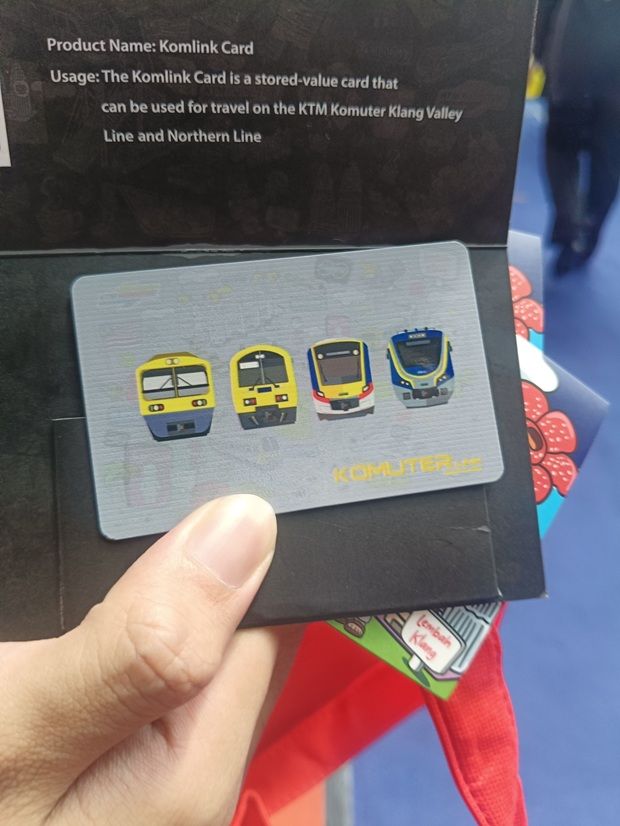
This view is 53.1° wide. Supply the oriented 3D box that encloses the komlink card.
[{"bbox_3d":[-0.003,-0.007,0.131,0.086,0.001,0.054,-8,86,-9],"label":"komlink card"}]

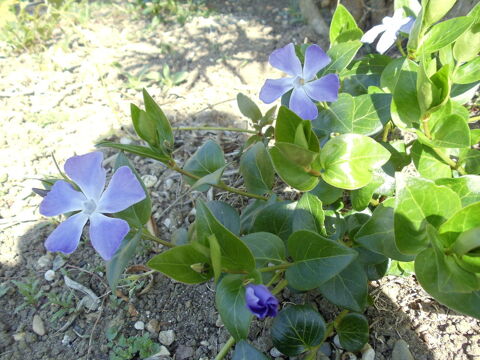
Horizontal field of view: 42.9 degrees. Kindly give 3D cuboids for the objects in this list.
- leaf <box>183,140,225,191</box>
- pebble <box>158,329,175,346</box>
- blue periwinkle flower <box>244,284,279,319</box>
[{"bbox_3d":[-0.023,-0.009,0.380,0.026,0.009,0.032,-18,55,-13],"label":"leaf"},{"bbox_3d":[-0.042,0.091,0.352,0.009,0.008,0.009,0,36,0],"label":"pebble"},{"bbox_3d":[0.012,0.065,0.328,0.017,0.017,0.020,-6,30,-20],"label":"blue periwinkle flower"}]

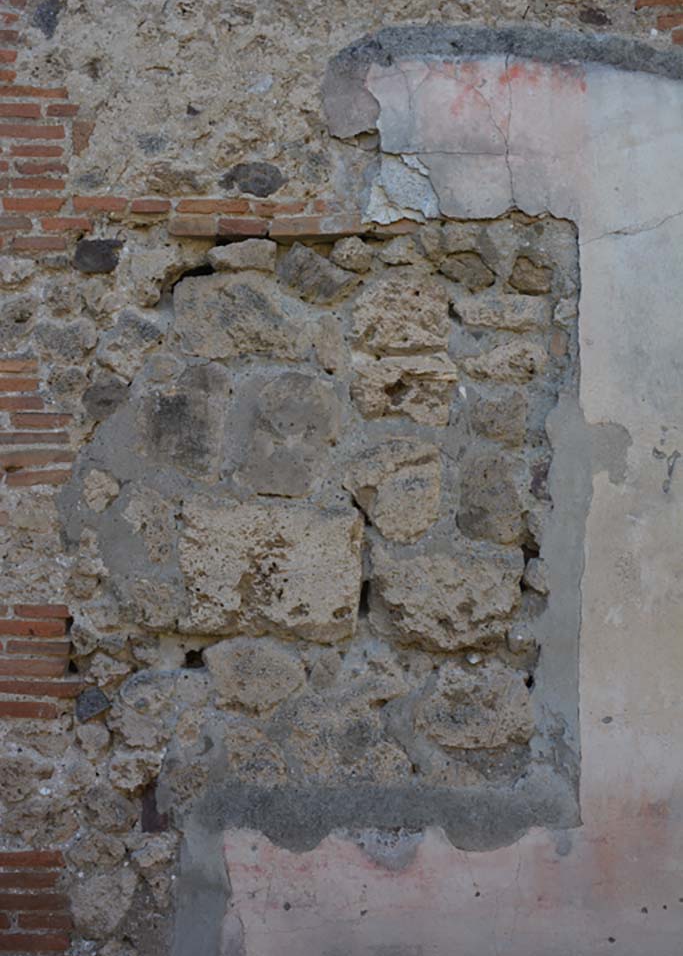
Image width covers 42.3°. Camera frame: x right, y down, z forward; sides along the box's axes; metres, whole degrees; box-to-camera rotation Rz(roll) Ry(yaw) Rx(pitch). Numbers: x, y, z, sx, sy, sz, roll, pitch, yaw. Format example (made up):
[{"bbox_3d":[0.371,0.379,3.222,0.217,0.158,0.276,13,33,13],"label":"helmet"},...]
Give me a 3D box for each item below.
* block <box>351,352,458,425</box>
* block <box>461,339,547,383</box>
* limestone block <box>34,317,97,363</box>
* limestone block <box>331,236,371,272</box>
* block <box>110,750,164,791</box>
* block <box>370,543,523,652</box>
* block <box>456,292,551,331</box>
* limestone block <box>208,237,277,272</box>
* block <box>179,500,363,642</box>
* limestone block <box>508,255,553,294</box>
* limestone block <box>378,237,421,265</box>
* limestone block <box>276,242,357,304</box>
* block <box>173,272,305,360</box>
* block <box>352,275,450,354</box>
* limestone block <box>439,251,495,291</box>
[{"bbox_3d":[0.163,-0.231,2.365,0.274,0.181,0.170,0,0,0],"label":"block"},{"bbox_3d":[0.424,-0.308,2.375,0.220,0.110,0.130,0,0,0],"label":"block"},{"bbox_3d":[-0.714,-0.358,2.335,0.155,0.114,0.110,0,0,0],"label":"limestone block"},{"bbox_3d":[0.029,-0.636,2.511,0.119,0.102,0.085,0,-2,0],"label":"limestone block"},{"bbox_3d":[-0.569,0.808,2.436,0.148,0.120,0.100,0,-2,0],"label":"block"},{"bbox_3d":[0.300,0.342,2.520,0.418,0.302,0.240,0,-2,0],"label":"block"},{"bbox_3d":[0.424,-0.436,2.375,0.241,0.094,0.130,0,0,0],"label":"block"},{"bbox_3d":[-0.283,-0.638,2.518,0.191,0.101,0.120,0,-2,0],"label":"limestone block"},{"bbox_3d":[-0.203,0.268,2.527,0.504,0.389,0.270,0,-2,0],"label":"block"},{"bbox_3d":[0.533,-0.575,2.489,0.123,0.112,0.085,0,-2,0],"label":"limestone block"},{"bbox_3d":[0.150,-0.599,2.360,0.111,0.068,0.080,0,0,0],"label":"limestone block"},{"bbox_3d":[-0.072,-0.587,2.532,0.226,0.175,0.130,0,-2,0],"label":"limestone block"},{"bbox_3d":[-0.267,-0.419,2.395,0.338,0.223,0.210,0,0,0],"label":"block"},{"bbox_3d":[0.155,-0.423,2.365,0.248,0.202,0.170,0,0,0],"label":"block"},{"bbox_3d":[0.330,-0.548,2.380,0.143,0.100,0.100,0,0,0],"label":"limestone block"}]

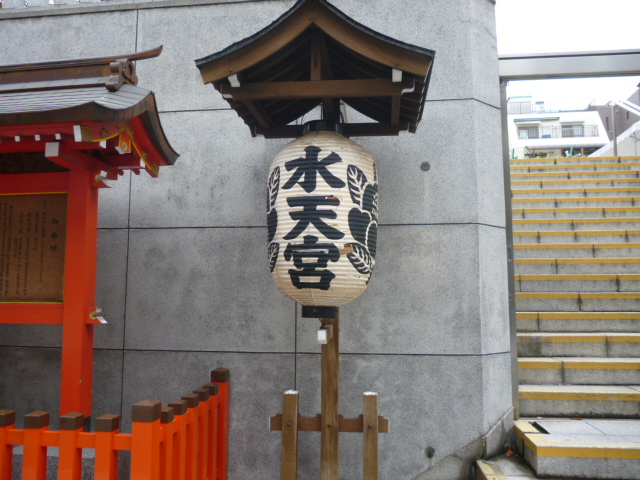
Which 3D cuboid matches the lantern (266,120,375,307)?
[{"bbox_3d":[0.014,-0.096,2.475,0.525,0.900,0.525,-1,-6,7],"label":"lantern"}]

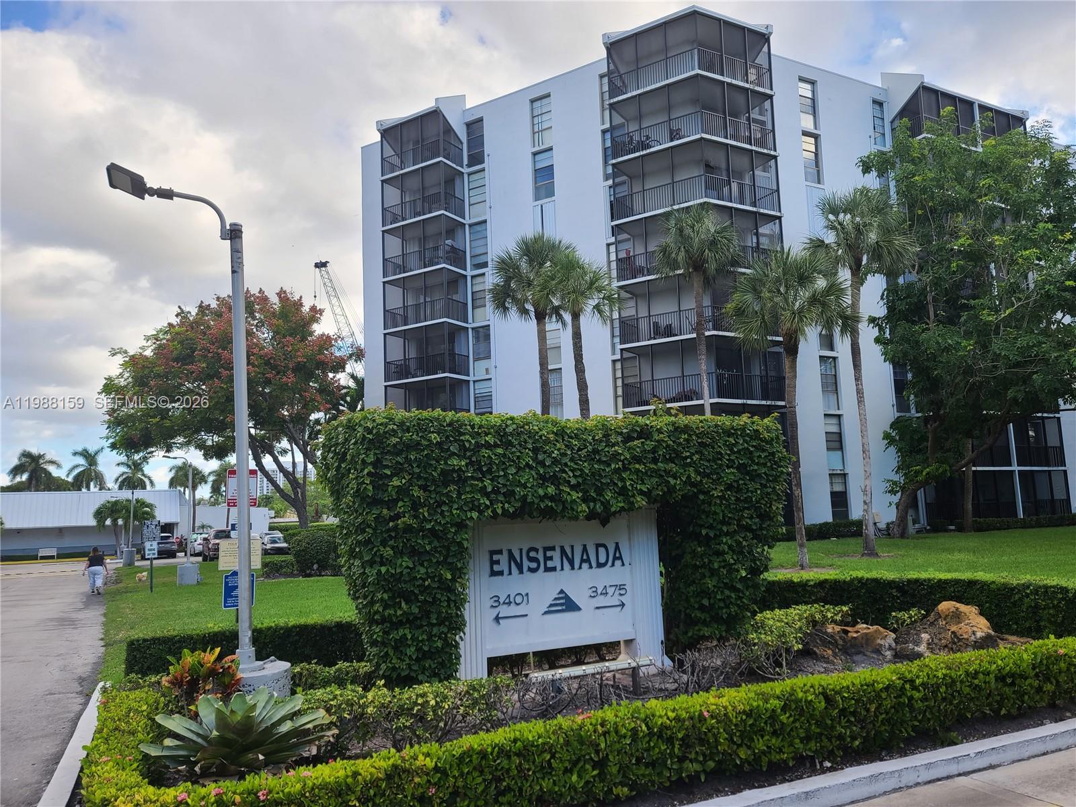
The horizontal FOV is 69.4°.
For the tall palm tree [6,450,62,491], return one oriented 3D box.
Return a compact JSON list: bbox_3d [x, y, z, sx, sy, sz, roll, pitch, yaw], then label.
[{"bbox_3d":[-60.315,10.927,93.005,6.200,10.898,6.200,-2,-7,0],"label":"tall palm tree"}]

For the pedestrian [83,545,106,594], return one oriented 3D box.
[{"bbox_3d":[-15.021,5.665,26.406,0.660,1.630,0.480,2,-8,-28],"label":"pedestrian"}]

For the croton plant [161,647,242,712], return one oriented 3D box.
[{"bbox_3d":[-2.852,2.376,6.600,0.660,0.559,0.620,-2,-7,0],"label":"croton plant"}]

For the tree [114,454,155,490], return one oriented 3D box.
[{"bbox_3d":[-48.135,11.371,92.572,4.700,10.631,4.700,2,-8,-27],"label":"tree"}]

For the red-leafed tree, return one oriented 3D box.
[{"bbox_3d":[-14.634,0.908,37.016,12.000,12.754,11.000,-2,-7,0],"label":"red-leafed tree"}]

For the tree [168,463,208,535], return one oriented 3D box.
[{"bbox_3d":[-31.313,9.062,70.003,3.600,7.590,3.600,-2,-7,0],"label":"tree"}]

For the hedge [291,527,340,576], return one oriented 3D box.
[{"bbox_3d":[-7.921,5.313,28.000,1.800,1.612,1.800,-2,-7,0],"label":"hedge"}]

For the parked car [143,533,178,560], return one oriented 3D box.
[{"bbox_3d":[-26.531,9.943,54.602,1.870,1.670,4.600,1,-8,-21],"label":"parked car"}]

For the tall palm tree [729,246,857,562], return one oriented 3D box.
[{"bbox_3d":[6.792,-0.020,20.713,3.400,8.648,3.400,-2,-7,0],"label":"tall palm tree"}]

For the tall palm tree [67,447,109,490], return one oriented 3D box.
[{"bbox_3d":[-55.614,11.071,96.005,5.300,11.459,5.300,-2,-7,0],"label":"tall palm tree"}]

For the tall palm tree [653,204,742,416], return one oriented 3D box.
[{"bbox_3d":[6.006,-1.057,27.804,3.150,12.674,3.150,-4,-8,12],"label":"tall palm tree"}]

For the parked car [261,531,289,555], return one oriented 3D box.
[{"bbox_3d":[-19.280,10.241,57.595,1.830,1.550,4.600,1,-8,-25],"label":"parked car"}]

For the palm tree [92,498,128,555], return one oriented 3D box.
[{"bbox_3d":[-30.075,8.773,54.541,2.450,4.216,2.450,2,-9,-29],"label":"palm tree"}]

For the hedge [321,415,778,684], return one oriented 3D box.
[{"bbox_3d":[0.245,1.478,8.966,5.200,2.740,0.850,0,-7,-18],"label":"hedge"}]

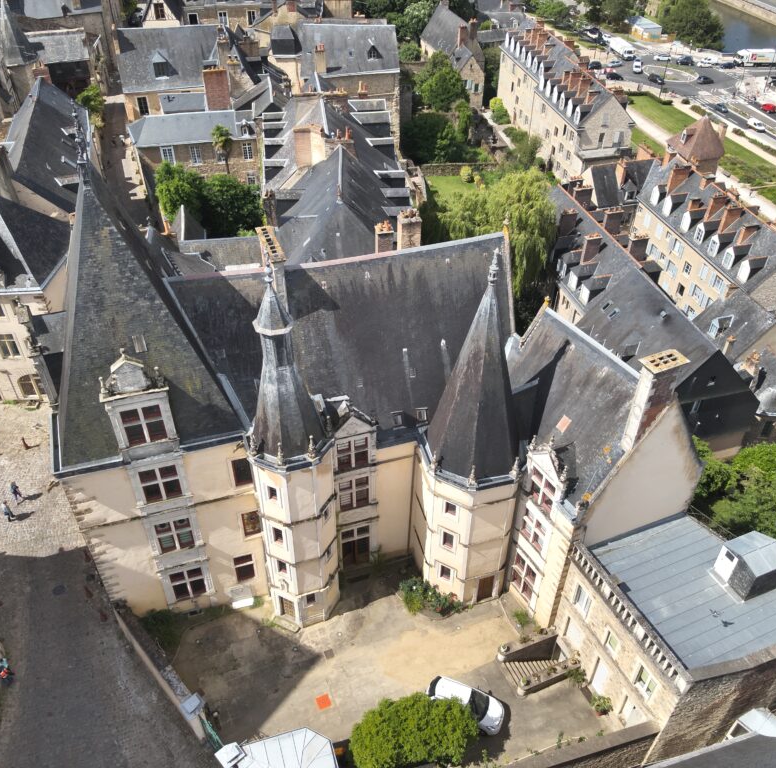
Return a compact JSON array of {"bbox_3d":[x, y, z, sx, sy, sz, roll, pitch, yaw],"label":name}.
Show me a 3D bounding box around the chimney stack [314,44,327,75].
[{"bbox_3d":[-9.086,-43.944,96.000,1.200,3.800,0.800,-8,39,-10],"label":"chimney stack"}]

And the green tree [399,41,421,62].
[{"bbox_3d":[4.536,-69.879,149.517,4.800,4.900,4.800,2,38,1],"label":"green tree"}]

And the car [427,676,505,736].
[{"bbox_3d":[4.153,17.342,38.540,4.250,1.470,1.770,16,40,19],"label":"car"}]

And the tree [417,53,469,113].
[{"bbox_3d":[9.553,-52.815,124.788,9.200,9.900,9.200,3,38,3],"label":"tree"}]

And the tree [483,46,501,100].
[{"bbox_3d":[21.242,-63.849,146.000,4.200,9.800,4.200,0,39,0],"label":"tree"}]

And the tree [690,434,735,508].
[{"bbox_3d":[23.925,6.621,52.684,4.300,6.500,4.300,22,43,25],"label":"tree"}]

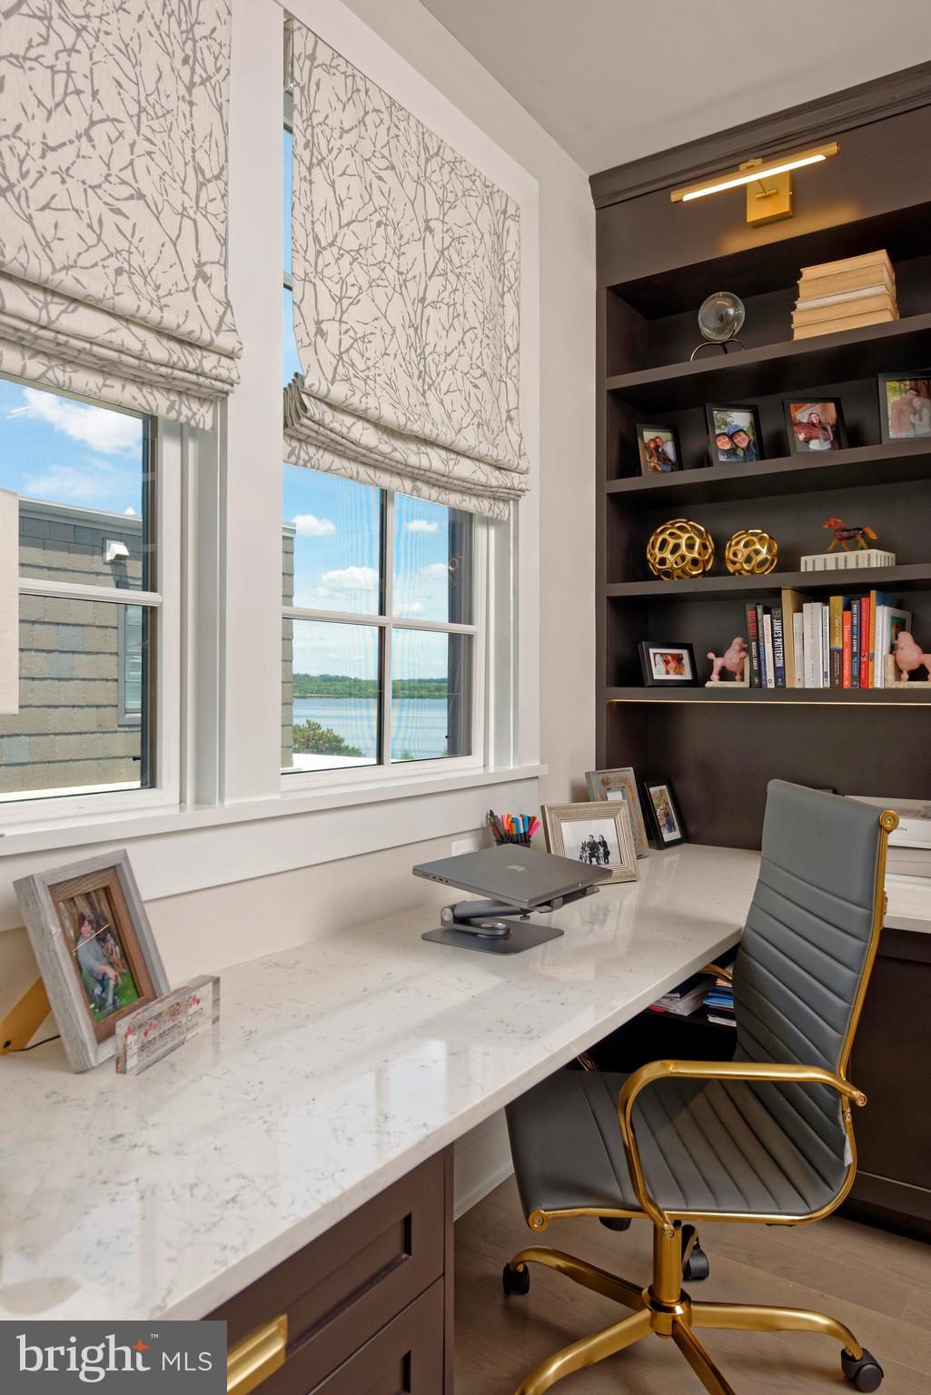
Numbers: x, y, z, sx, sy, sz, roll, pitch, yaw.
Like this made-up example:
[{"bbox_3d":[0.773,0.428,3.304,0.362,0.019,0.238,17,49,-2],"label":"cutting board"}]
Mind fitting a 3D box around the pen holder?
[{"bbox_3d":[0.117,0.377,2.280,0.100,0.183,0.112,1,0,34],"label":"pen holder"}]

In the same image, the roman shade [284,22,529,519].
[{"bbox_3d":[-0.088,-0.852,2.032,0.070,0.790,0.810,1,0,34],"label":"roman shade"}]

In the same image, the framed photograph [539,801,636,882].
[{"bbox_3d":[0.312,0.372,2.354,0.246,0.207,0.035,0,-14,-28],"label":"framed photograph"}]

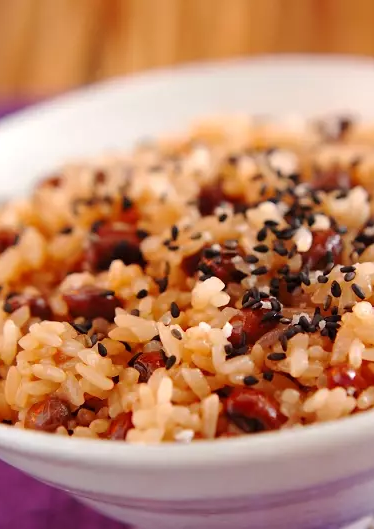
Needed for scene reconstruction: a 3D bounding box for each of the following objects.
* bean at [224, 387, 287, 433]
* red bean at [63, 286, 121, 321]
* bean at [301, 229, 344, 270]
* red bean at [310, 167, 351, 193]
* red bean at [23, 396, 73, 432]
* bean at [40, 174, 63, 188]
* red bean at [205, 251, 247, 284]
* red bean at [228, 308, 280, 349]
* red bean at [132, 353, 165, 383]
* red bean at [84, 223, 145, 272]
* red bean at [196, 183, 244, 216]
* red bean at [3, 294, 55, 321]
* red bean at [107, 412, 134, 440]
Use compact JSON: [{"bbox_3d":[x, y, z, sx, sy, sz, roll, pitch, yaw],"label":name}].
[{"bbox_3d":[0.011,0.022,0.440,0.009,0.006,0.006,18,40,34],"label":"bean"},{"bbox_3d":[-0.015,0.006,0.456,0.010,0.006,0.006,8,34,25],"label":"red bean"},{"bbox_3d":[0.022,-0.002,0.462,0.006,0.006,0.009,14,37,33],"label":"bean"},{"bbox_3d":[0.025,-0.014,0.491,0.009,0.006,0.006,0,33,11],"label":"red bean"},{"bbox_3d":[-0.021,0.023,0.434,0.008,0.006,0.006,-11,30,-5],"label":"red bean"},{"bbox_3d":[-0.024,-0.014,0.504,0.008,0.005,0.006,-10,32,-5],"label":"bean"},{"bbox_3d":[0.006,0.000,0.460,0.009,0.006,0.006,8,34,25],"label":"red bean"},{"bbox_3d":[0.010,0.010,0.444,0.009,0.006,0.006,-25,34,-27],"label":"red bean"},{"bbox_3d":[-0.006,0.016,0.450,0.008,0.005,0.006,-12,33,-9],"label":"red bean"},{"bbox_3d":[-0.012,-0.003,0.471,0.010,0.007,0.007,-1,31,12],"label":"red bean"},{"bbox_3d":[0.006,-0.011,0.487,0.009,0.006,0.006,6,34,19],"label":"red bean"},{"bbox_3d":[-0.026,0.007,0.468,0.009,0.005,0.006,8,35,22],"label":"red bean"},{"bbox_3d":[-0.010,0.025,0.441,0.006,0.005,0.008,21,41,36],"label":"red bean"}]

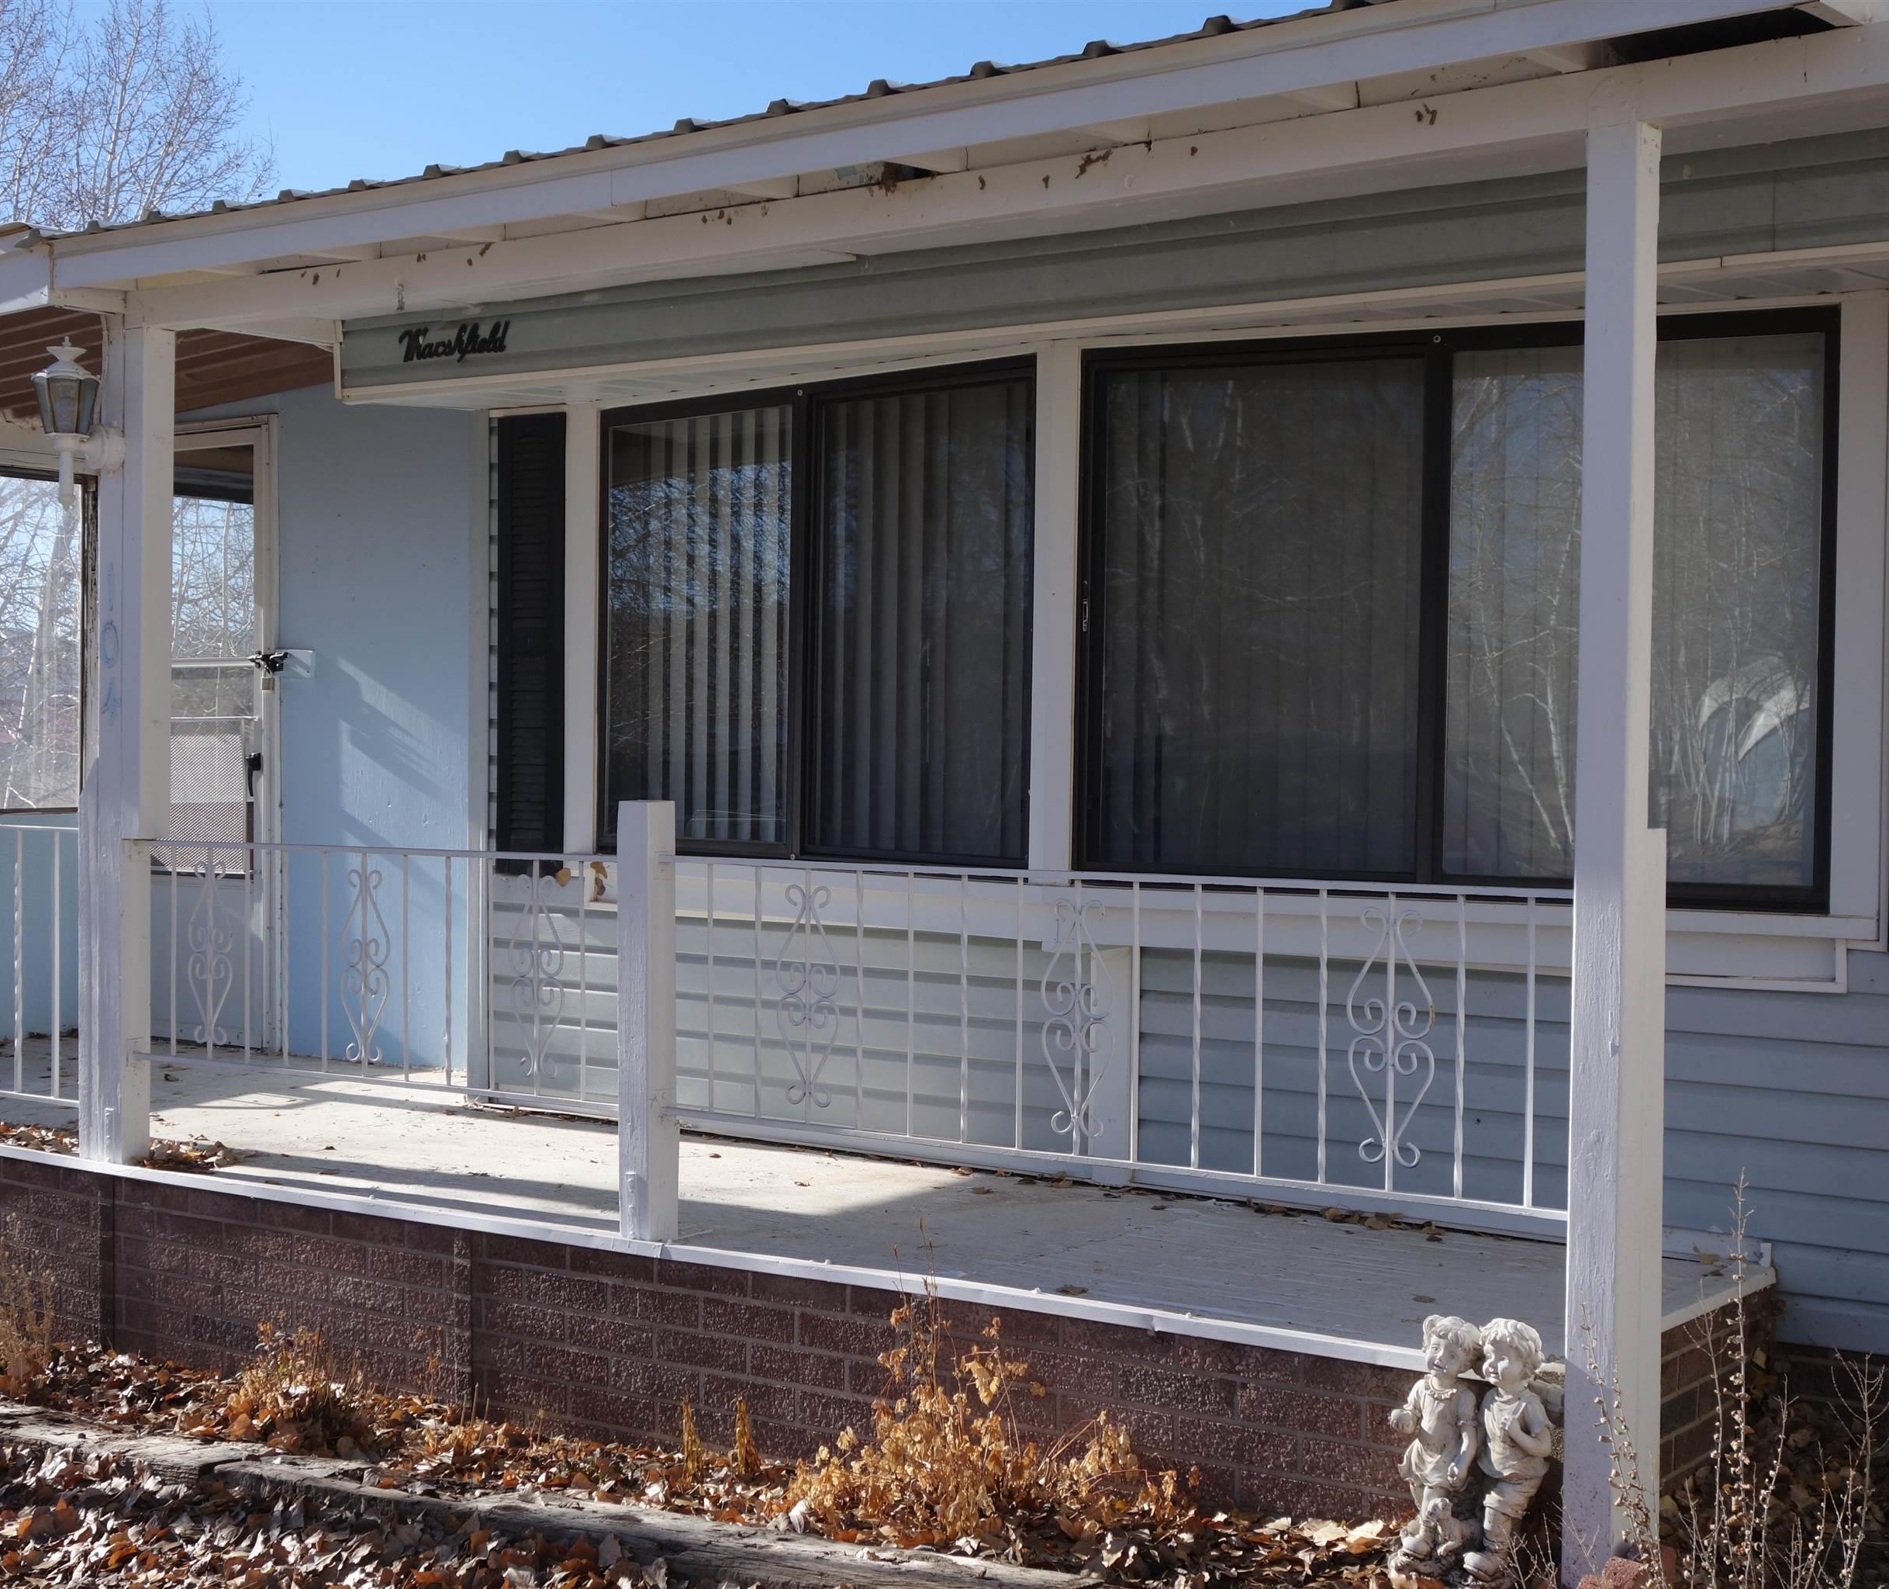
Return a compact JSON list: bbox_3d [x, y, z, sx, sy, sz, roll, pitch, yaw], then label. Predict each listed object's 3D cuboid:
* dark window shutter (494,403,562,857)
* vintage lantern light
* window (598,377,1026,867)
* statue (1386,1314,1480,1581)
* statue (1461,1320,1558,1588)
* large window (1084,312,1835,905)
[{"bbox_3d":[-1.171,-0.416,7.280,0.245,1.290,0.035,1,1,36],"label":"dark window shutter"},{"bbox_3d":[-2.033,-0.868,6.036,0.160,0.395,0.210,1,1,34],"label":"vintage lantern light"},{"bbox_3d":[-0.363,-0.444,6.655,1.560,1.225,0.100,1,1,39],"label":"window"},{"bbox_3d":[0.786,1.050,4.150,0.135,0.420,0.145,1,1,33],"label":"statue"},{"bbox_3d":[0.894,1.034,4.070,0.145,0.420,0.150,1,1,37],"label":"statue"},{"bbox_3d":[1.060,-0.403,5.645,1.720,1.225,0.100,1,1,31],"label":"large window"}]

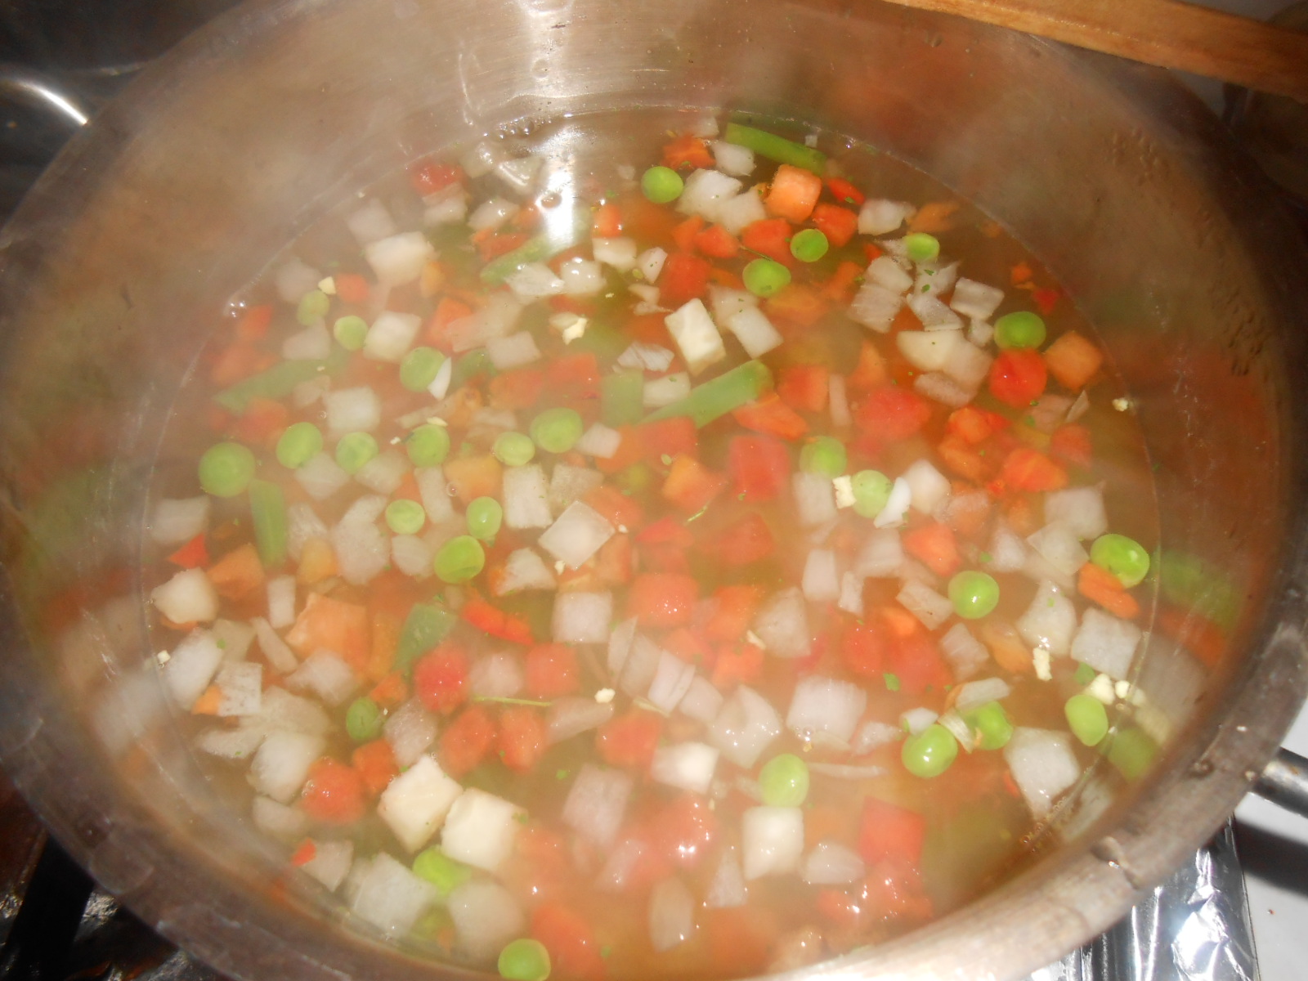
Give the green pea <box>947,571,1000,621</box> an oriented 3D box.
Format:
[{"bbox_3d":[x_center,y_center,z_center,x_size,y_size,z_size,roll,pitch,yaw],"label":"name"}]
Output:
[{"bbox_3d":[0.062,0.020,0.191,0.010,0.010,0.010,-3,60,0],"label":"green pea"}]

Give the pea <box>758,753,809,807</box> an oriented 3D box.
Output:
[{"bbox_3d":[0.023,0.052,0.175,0.009,0.009,0.010,-3,60,0],"label":"pea"}]

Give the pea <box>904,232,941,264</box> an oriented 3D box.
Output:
[{"bbox_3d":[0.065,-0.058,0.236,0.009,0.008,0.009,-3,60,0],"label":"pea"}]

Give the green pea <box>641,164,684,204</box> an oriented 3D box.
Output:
[{"bbox_3d":[0.002,-0.076,0.244,0.010,0.009,0.009,-4,60,0],"label":"green pea"}]

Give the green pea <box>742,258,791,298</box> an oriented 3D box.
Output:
[{"bbox_3d":[0.026,-0.049,0.229,0.011,0.010,0.009,-4,60,0],"label":"green pea"}]

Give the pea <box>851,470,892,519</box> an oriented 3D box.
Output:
[{"bbox_3d":[0.045,0.001,0.205,0.009,0.010,0.010,-3,60,0],"label":"pea"}]

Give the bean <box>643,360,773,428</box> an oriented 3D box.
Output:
[{"bbox_3d":[0.011,-0.019,0.219,0.032,0.007,0.008,-28,64,-14],"label":"bean"}]

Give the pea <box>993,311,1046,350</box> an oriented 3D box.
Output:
[{"bbox_3d":[0.082,-0.036,0.219,0.011,0.009,0.008,-4,60,0],"label":"pea"}]

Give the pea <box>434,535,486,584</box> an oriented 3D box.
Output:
[{"bbox_3d":[-0.038,0.014,0.194,0.010,0.010,0.009,-4,60,0],"label":"pea"}]

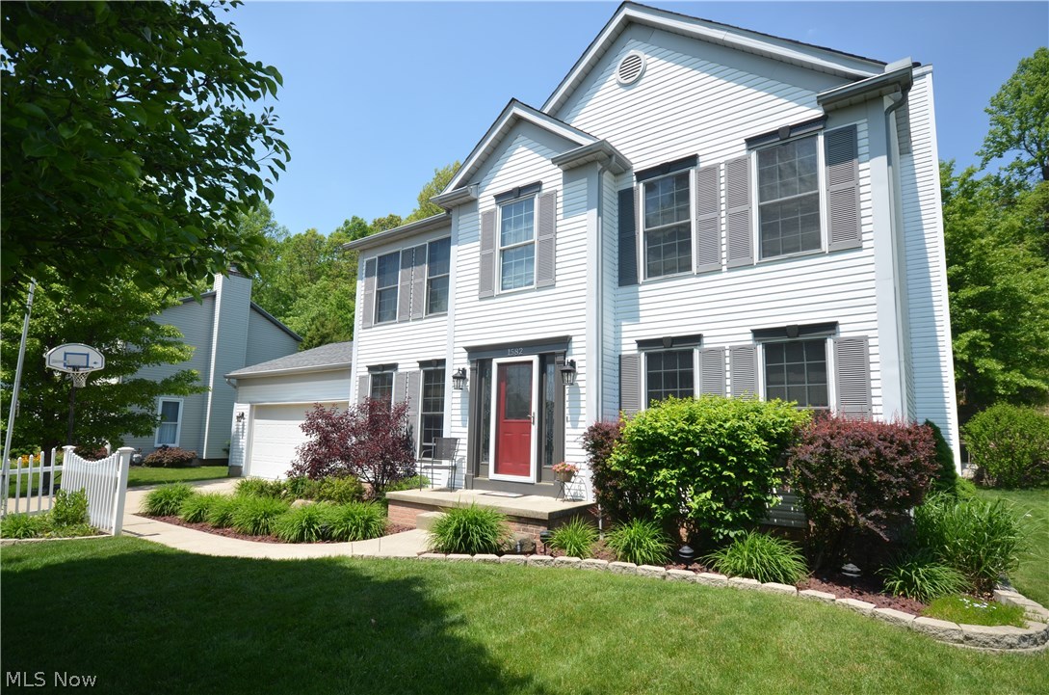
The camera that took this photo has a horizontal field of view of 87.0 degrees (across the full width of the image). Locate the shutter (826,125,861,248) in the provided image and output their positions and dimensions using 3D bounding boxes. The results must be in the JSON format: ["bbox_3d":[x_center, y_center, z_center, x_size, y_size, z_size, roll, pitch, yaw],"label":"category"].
[{"bbox_3d":[4.133,-2.073,7.169,0.373,1.664,0.050,-6,-11,38],"label":"shutter"}]

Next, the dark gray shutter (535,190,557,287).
[{"bbox_3d":[0.365,-1.790,9.148,0.375,1.660,0.040,-5,-10,38],"label":"dark gray shutter"}]

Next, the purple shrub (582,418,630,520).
[{"bbox_3d":[1.210,1.681,7.304,0.950,1.500,0.950,-6,-11,38],"label":"purple shrub"}]

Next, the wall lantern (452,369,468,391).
[{"bbox_3d":[-1.182,0.577,9.994,0.220,0.410,0.260,-6,-11,38],"label":"wall lantern"}]

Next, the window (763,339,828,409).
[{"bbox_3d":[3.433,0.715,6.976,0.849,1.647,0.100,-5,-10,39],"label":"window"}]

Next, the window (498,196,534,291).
[{"bbox_3d":[-0.157,-1.800,9.745,0.834,1.670,0.100,-6,-11,38],"label":"window"}]

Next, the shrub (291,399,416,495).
[{"bbox_3d":[-3.453,2.009,11.188,2.300,1.950,2.000,-6,-11,38],"label":"shrub"}]

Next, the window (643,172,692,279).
[{"bbox_3d":[2.169,-1.849,8.415,0.849,1.604,0.100,-5,-10,39],"label":"window"}]

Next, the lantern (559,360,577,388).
[{"bbox_3d":[0.696,0.392,8.542,0.220,0.410,0.260,-6,-11,38],"label":"lantern"}]

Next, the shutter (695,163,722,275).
[{"bbox_3d":[2.653,-1.876,7.997,0.363,1.588,0.045,-5,-10,39],"label":"shutter"}]

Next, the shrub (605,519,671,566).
[{"bbox_3d":[1.282,2.168,6.223,0.680,0.450,0.640,1,-8,0],"label":"shrub"}]

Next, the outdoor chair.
[{"bbox_3d":[-1.443,2.008,9.516,0.560,0.920,0.580,0,-8,7],"label":"outdoor chair"}]

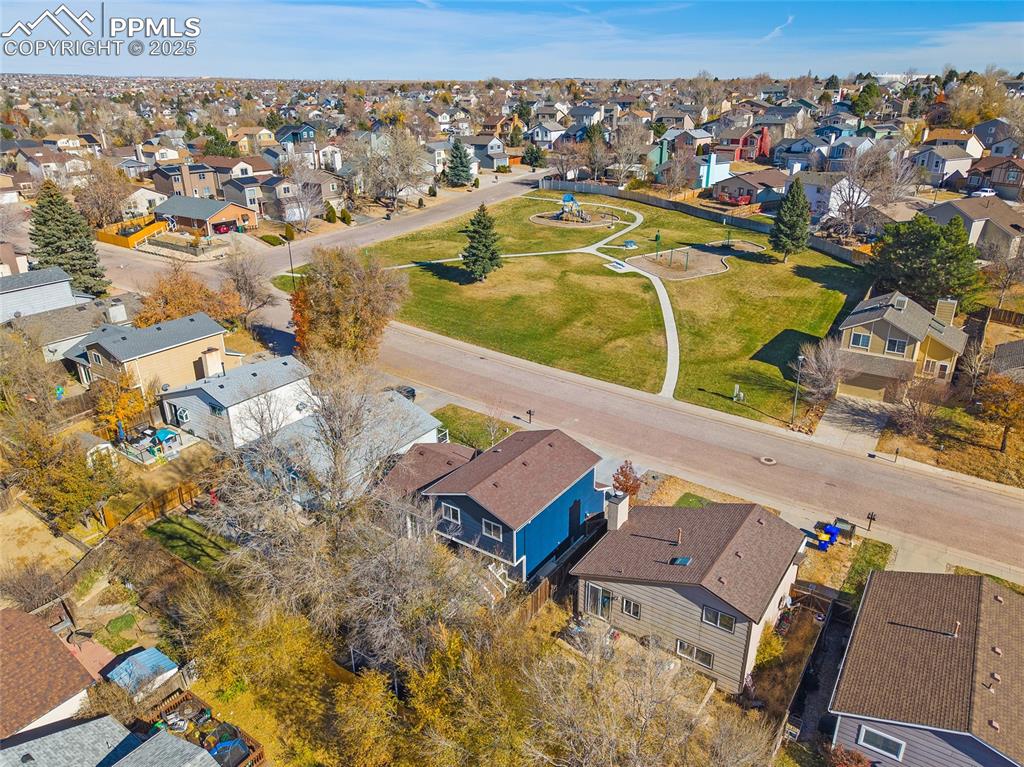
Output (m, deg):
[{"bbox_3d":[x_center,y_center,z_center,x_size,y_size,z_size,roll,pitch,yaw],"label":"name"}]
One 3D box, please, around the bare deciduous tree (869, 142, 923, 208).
[{"bbox_3d":[77.284,-41.917,143.000,10.300,12.400,9.600,11,26,25],"label":"bare deciduous tree"}]

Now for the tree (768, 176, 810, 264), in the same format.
[{"bbox_3d":[41.430,-24.010,104.810,5.910,12.290,5.910,0,23,0],"label":"tree"}]

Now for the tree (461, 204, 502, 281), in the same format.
[{"bbox_3d":[-4.360,-19.860,99.970,5.780,10.800,5.780,0,23,0],"label":"tree"}]

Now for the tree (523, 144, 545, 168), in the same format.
[{"bbox_3d":[5.830,-61.910,192.130,5.960,6.340,5.960,0,23,0],"label":"tree"}]

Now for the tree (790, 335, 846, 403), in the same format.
[{"bbox_3d":[30.533,-1.059,70.460,4.751,6.450,4.751,9,25,23],"label":"tree"}]

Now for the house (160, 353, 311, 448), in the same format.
[{"bbox_3d":[-24.569,0.933,63.669,10.947,5.696,9.078,15,28,33],"label":"house"}]

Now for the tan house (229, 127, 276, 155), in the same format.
[{"bbox_3d":[-79.415,-74.346,218.000,10.500,7.800,10.000,15,28,32],"label":"tan house"}]

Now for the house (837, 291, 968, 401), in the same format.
[{"bbox_3d":[38.770,-3.010,69.960,10.200,7.800,12.000,14,27,31],"label":"house"}]

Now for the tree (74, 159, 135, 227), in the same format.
[{"bbox_3d":[-72.275,-33.520,125.856,8.930,11.255,8.930,-13,25,-26],"label":"tree"}]

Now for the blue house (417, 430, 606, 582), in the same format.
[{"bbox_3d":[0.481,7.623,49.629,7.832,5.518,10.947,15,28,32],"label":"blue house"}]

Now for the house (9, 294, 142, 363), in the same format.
[{"bbox_3d":[-47.176,-6.068,78.203,10.300,5.000,12.556,14,27,32],"label":"house"}]

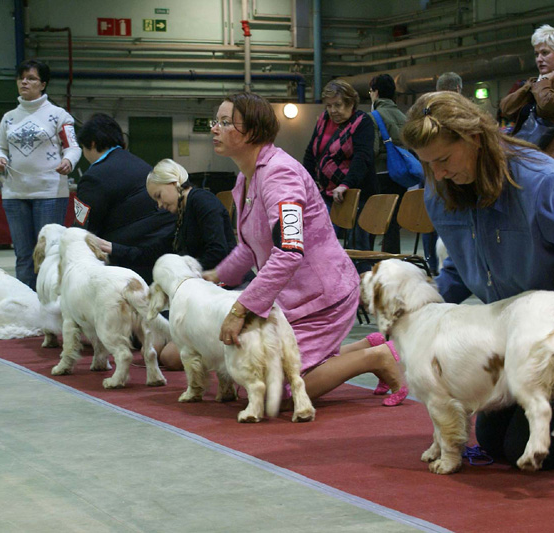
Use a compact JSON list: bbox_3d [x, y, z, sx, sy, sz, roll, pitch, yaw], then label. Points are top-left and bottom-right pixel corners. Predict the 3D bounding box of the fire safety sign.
[{"bbox_3d":[-2.691,-3.971,22.130,0.600,0.300,0.020,-3,4,-27],"label":"fire safety sign"}]

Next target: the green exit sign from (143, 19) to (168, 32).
[{"bbox_3d":[-2.053,-4.053,22.452,0.400,0.200,0.020,-3,4,-27],"label":"green exit sign"}]

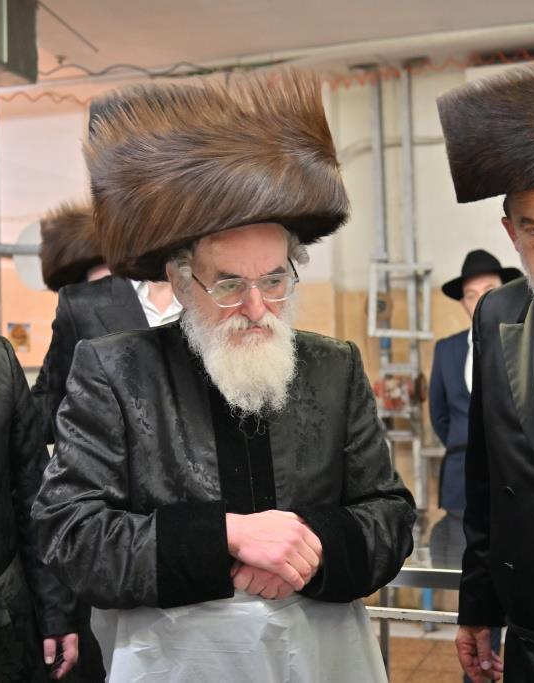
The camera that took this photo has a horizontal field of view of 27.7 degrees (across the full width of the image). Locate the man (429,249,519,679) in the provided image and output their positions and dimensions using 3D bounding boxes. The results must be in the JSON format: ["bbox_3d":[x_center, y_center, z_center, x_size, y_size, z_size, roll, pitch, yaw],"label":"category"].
[{"bbox_3d":[0.873,0.521,4.300,0.490,1.770,0.340,-2,0,16],"label":"man"}]

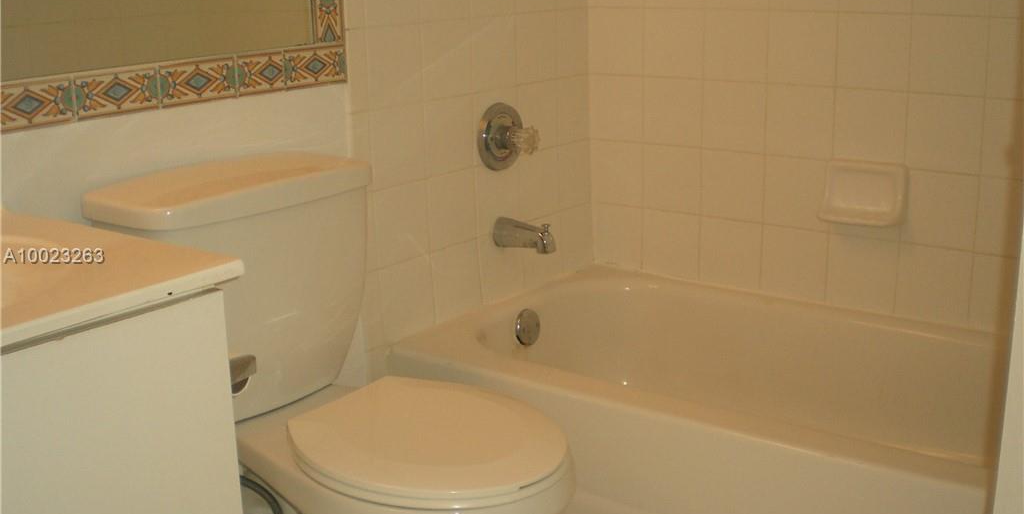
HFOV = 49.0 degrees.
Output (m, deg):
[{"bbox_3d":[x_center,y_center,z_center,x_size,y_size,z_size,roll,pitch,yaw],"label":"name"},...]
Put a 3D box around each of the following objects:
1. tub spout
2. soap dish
[{"bbox_3d":[0.030,-0.044,2.415,0.142,0.071,0.054,10,19,36],"label":"tub spout"},{"bbox_3d":[0.710,-0.127,2.274,0.172,0.125,0.062,10,19,36],"label":"soap dish"}]

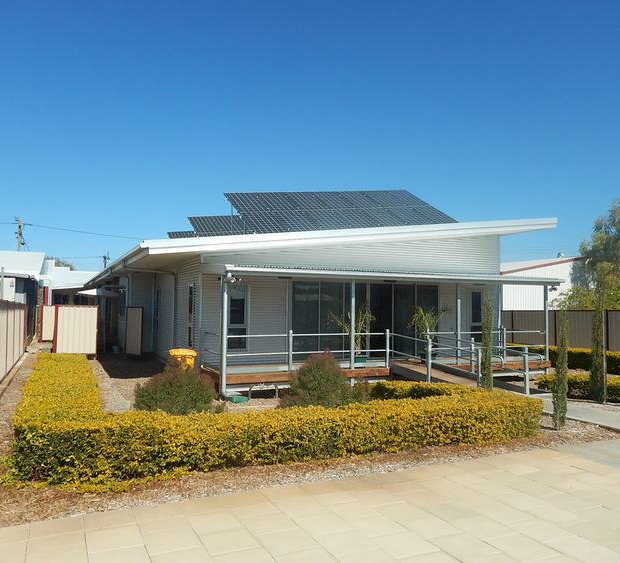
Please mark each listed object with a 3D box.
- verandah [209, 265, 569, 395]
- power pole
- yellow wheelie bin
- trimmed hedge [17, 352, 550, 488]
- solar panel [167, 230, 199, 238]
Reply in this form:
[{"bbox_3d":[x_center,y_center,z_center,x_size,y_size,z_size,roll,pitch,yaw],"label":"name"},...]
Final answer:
[{"bbox_3d":[2.430,1.246,14.523,10.450,2.950,2.250,2,-4,-25],"label":"verandah"},{"bbox_3d":[-21.221,-0.417,38.000,0.800,8.800,0.600,2,-4,-25],"label":"power pole"},{"bbox_3d":[-2.821,2.016,11.600,0.580,1.070,0.730,2,-4,-25],"label":"yellow wheelie bin"},{"bbox_3d":[-2.116,2.208,11.321,6.950,0.650,10.700,2,-4,-25],"label":"trimmed hedge"},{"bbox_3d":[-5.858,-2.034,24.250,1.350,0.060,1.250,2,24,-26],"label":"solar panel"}]

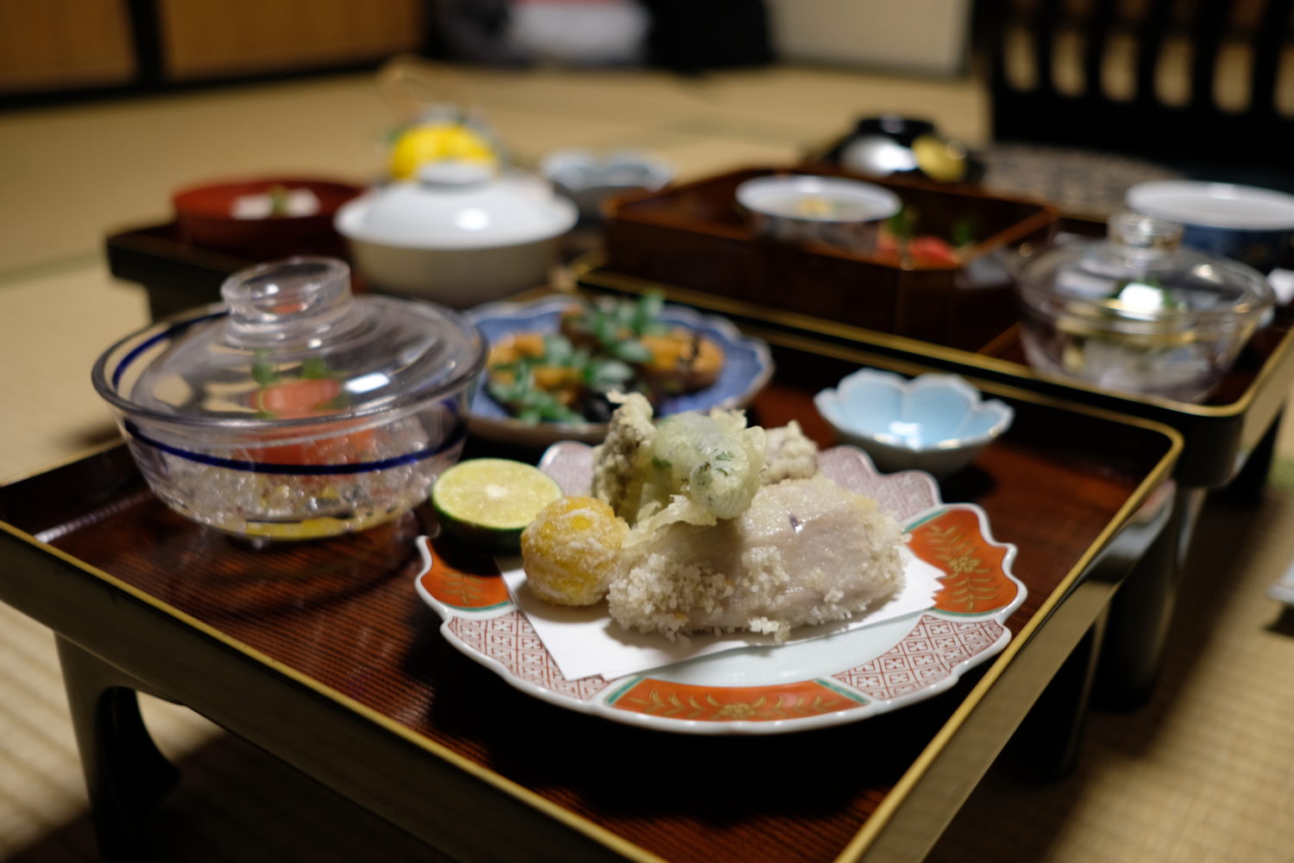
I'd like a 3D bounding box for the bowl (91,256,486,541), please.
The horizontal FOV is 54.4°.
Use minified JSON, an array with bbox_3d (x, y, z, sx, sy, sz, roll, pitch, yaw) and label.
[{"bbox_3d":[-0.148,-0.021,0.542,0.163,0.098,0.163,0,24,0],"label":"bowl"}]

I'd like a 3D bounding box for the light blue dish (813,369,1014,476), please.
[{"bbox_3d":[0.119,0.002,0.572,0.091,0.036,0.091,0,24,0],"label":"light blue dish"}]

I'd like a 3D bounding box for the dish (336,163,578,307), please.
[{"bbox_3d":[-0.117,-0.121,0.788,0.149,0.084,0.149,0,24,0],"label":"dish"}]

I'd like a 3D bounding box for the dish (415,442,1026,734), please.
[{"bbox_3d":[0.025,0.056,0.455,0.213,0.030,0.213,0,24,0],"label":"dish"}]

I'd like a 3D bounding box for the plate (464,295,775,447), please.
[{"bbox_3d":[-0.031,-0.024,0.633,0.180,0.033,0.180,0,24,0],"label":"plate"}]

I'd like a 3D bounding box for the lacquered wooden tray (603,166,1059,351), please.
[{"bbox_3d":[0.118,-0.110,0.796,0.234,0.061,0.196,16,28,32],"label":"lacquered wooden tray"}]

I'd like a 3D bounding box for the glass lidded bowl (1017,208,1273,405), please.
[{"bbox_3d":[0.255,-0.066,0.660,0.130,0.091,0.130,0,24,0],"label":"glass lidded bowl"}]

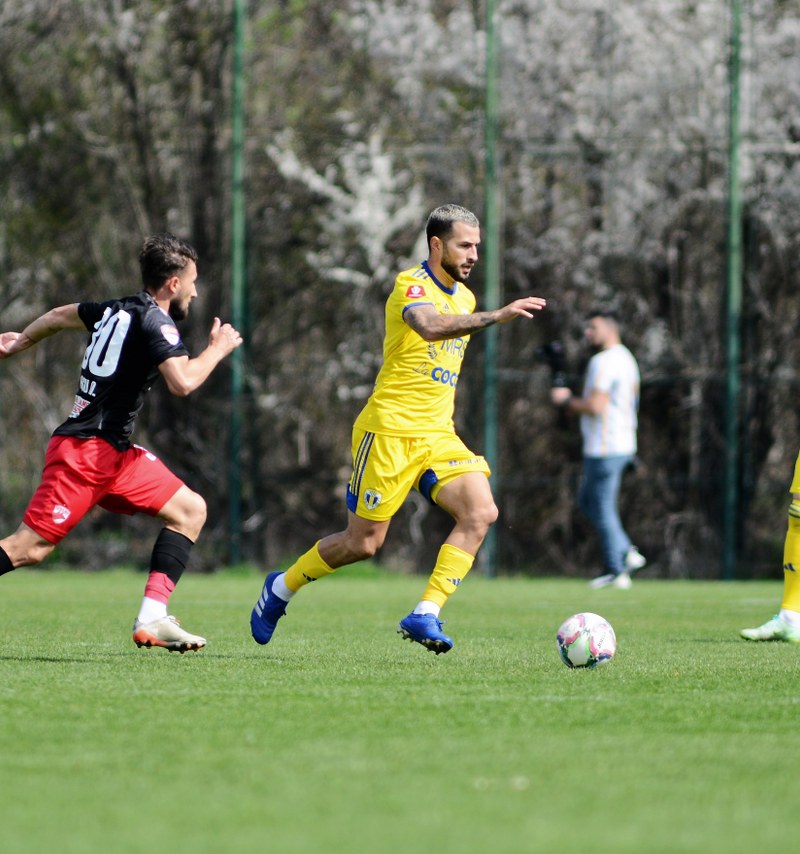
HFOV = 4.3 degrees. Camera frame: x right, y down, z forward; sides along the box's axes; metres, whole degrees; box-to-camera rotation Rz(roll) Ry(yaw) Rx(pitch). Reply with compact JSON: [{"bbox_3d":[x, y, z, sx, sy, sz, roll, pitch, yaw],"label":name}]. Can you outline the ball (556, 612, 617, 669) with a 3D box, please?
[{"bbox_3d":[0.690,0.796,39.400,0.220,0.220,0.220,1,0,0],"label":"ball"}]

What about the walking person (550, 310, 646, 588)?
[{"bbox_3d":[1.284,0.152,69.000,0.580,1.790,0.520,0,0,30],"label":"walking person"}]

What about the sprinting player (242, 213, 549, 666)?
[{"bbox_3d":[-0.006,0.010,40.800,1.100,1.720,0.700,0,0,28],"label":"sprinting player"}]

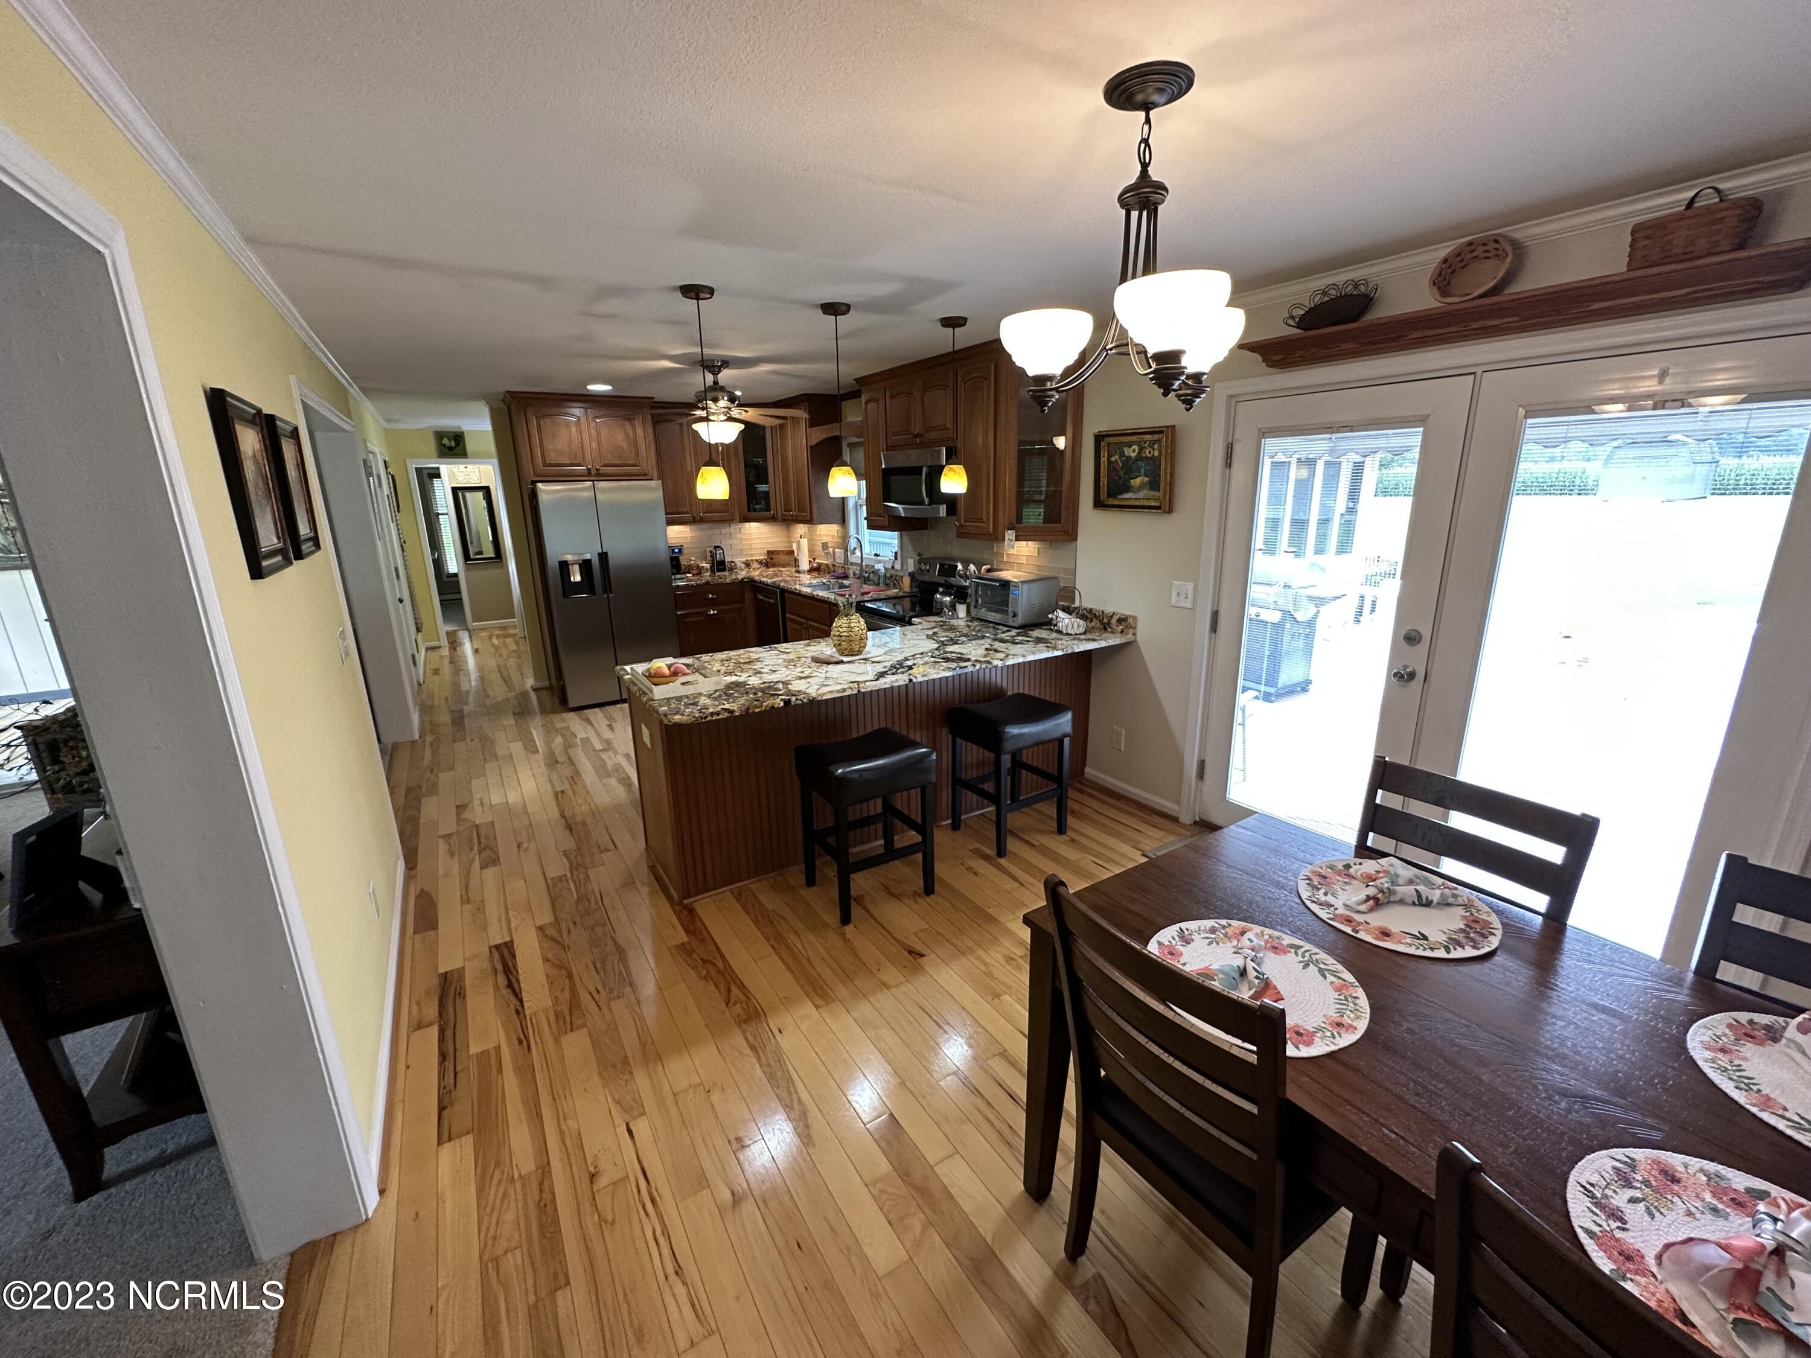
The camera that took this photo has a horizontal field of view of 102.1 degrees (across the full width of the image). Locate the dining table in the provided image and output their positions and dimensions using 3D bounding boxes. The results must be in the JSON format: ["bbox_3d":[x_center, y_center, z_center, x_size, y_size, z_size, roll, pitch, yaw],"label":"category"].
[{"bbox_3d":[1.067,0.994,1.342,0.920,0.760,1.560,-10,17,-30],"label":"dining table"}]

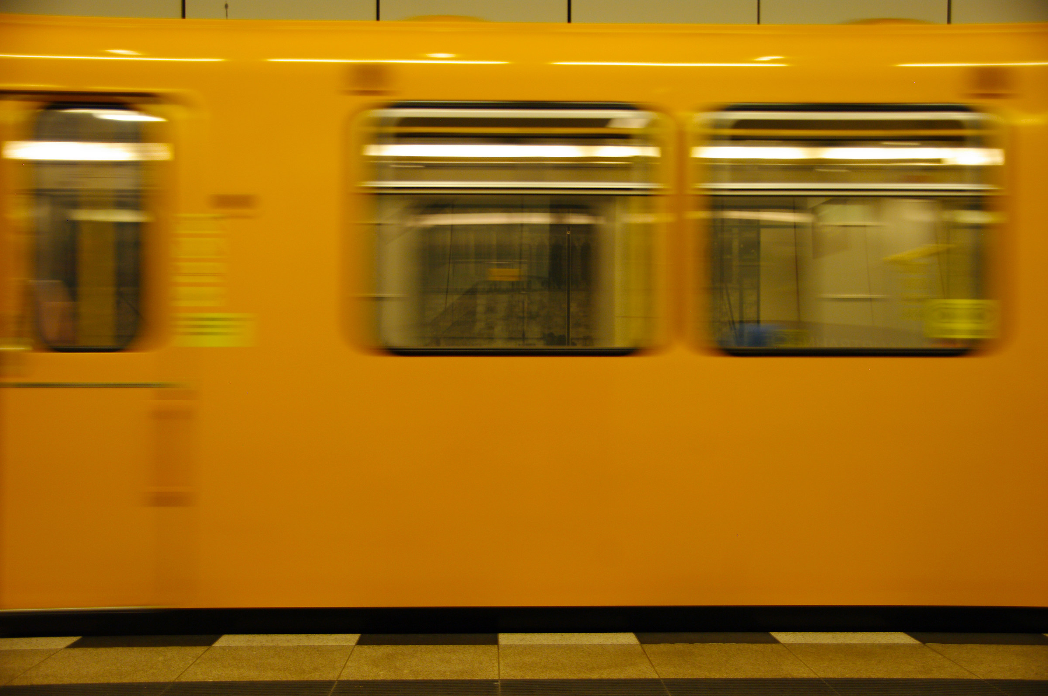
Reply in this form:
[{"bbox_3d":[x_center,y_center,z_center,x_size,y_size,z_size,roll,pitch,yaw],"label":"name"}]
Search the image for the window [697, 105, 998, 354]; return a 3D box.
[{"bbox_3d":[1.224,-0.447,4.424,1.120,0.940,0.080,0,-2,-1],"label":"window"}]

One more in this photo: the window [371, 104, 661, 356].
[{"bbox_3d":[-0.044,-0.451,4.400,1.120,0.940,0.080,0,-2,-1],"label":"window"}]

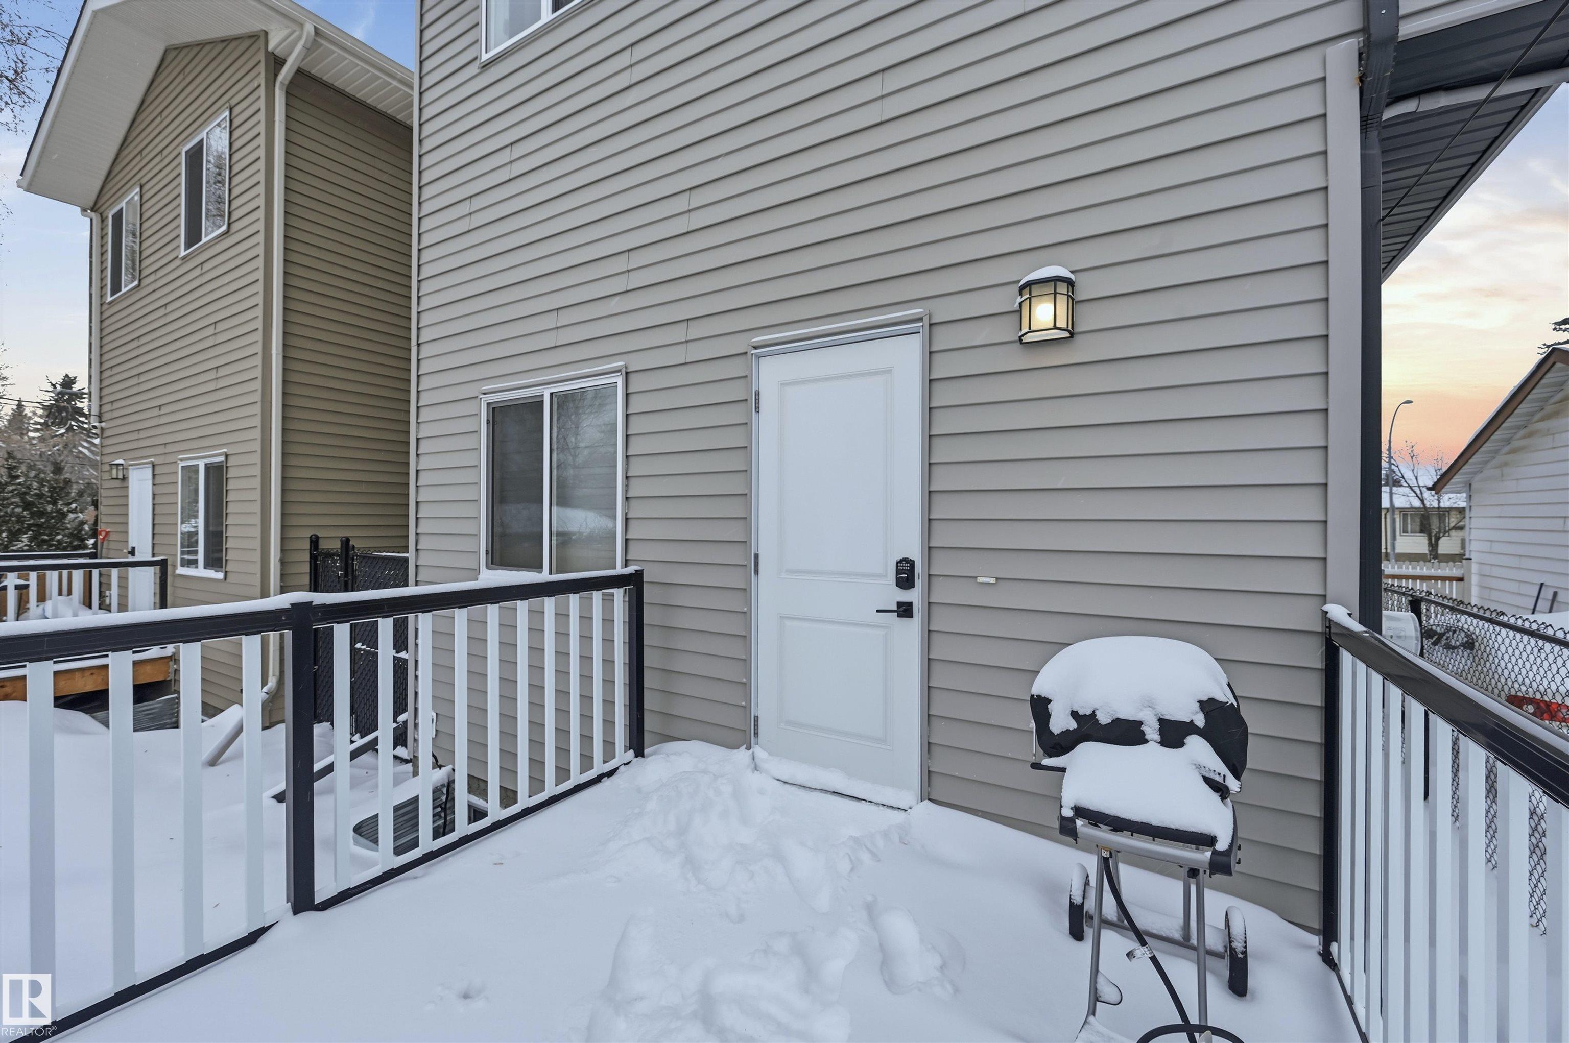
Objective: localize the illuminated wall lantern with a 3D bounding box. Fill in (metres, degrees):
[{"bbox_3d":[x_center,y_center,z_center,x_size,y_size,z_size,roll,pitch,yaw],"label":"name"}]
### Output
[{"bbox_3d":[0.963,-0.795,2.257,0.190,0.220,0.135,0,0,30],"label":"illuminated wall lantern"}]

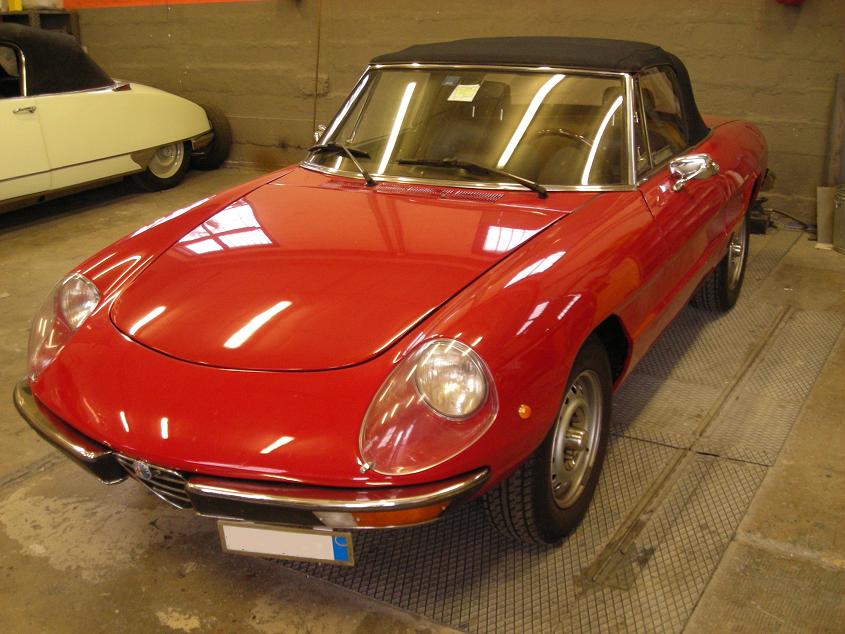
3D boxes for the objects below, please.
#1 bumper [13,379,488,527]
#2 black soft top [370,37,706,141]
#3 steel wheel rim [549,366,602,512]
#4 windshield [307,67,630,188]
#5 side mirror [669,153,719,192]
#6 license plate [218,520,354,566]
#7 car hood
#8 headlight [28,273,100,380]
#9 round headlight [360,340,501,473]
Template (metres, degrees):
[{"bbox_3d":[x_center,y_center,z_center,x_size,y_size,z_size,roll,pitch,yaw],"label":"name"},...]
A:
[{"bbox_3d":[-0.570,0.337,2.285,1.470,0.125,0.370,9,21,28],"label":"bumper"},{"bbox_3d":[0.509,-0.952,3.912,1.250,0.450,1.080,9,21,28],"label":"black soft top"},{"bbox_3d":[0.374,0.330,2.610,0.150,0.390,0.390,9,21,28],"label":"steel wheel rim"},{"bbox_3d":[0.164,-0.694,3.345,1.330,0.480,0.140,9,-19,28],"label":"windshield"},{"bbox_3d":[0.892,-0.490,3.076,0.140,0.110,0.110,9,21,28],"label":"side mirror"},{"bbox_3d":[-0.327,0.547,2.240,0.340,0.112,0.020,3,31,9],"label":"license plate"},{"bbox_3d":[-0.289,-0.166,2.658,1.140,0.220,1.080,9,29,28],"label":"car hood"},{"bbox_3d":[-1.044,0.019,2.630,0.250,0.250,0.360,9,21,28],"label":"headlight"},{"bbox_3d":[0.038,0.192,2.050,0.250,0.250,0.360,9,21,28],"label":"round headlight"}]

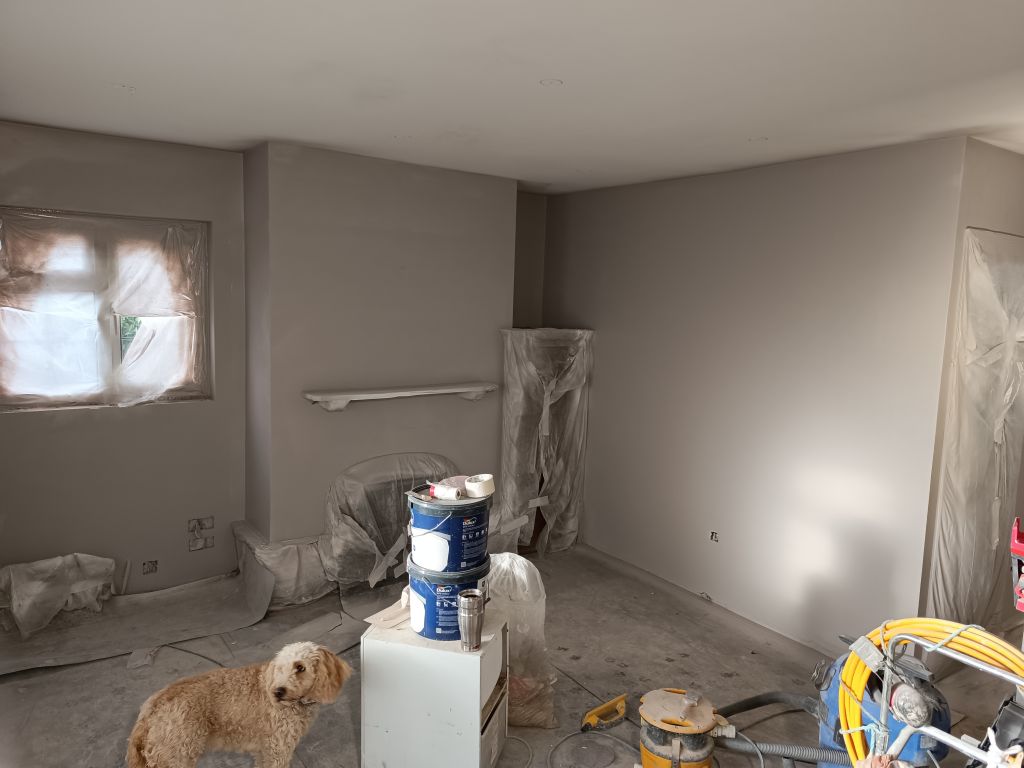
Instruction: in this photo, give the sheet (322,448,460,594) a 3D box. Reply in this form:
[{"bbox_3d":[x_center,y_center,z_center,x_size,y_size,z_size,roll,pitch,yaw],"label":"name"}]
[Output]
[{"bbox_3d":[-0.594,0.759,4.064,0.910,0.695,0.270,-3,9,-35],"label":"sheet"}]

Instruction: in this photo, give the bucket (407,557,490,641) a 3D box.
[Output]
[{"bbox_3d":[-0.228,0.737,2.539,0.292,0.247,0.292,2,7,0],"label":"bucket"}]

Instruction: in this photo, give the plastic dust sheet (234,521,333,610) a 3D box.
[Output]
[{"bbox_3d":[-1.256,0.962,3.929,0.430,0.315,0.540,-3,9,-35],"label":"plastic dust sheet"}]

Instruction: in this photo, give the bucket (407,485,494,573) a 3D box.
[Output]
[{"bbox_3d":[-0.221,0.496,2.499,0.292,0.242,0.292,2,7,0],"label":"bucket"}]

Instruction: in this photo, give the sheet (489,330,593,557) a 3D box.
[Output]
[{"bbox_3d":[0.136,0.361,4.570,0.710,1.445,0.350,-3,9,-35],"label":"sheet"}]

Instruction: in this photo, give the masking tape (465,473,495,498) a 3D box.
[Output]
[{"bbox_3d":[-0.113,0.348,2.503,0.100,0.048,0.100,-8,7,-1],"label":"masking tape"}]

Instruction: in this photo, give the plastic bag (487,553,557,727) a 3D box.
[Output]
[{"bbox_3d":[0.019,0.990,2.822,0.340,0.645,0.310,2,7,1],"label":"plastic bag"}]

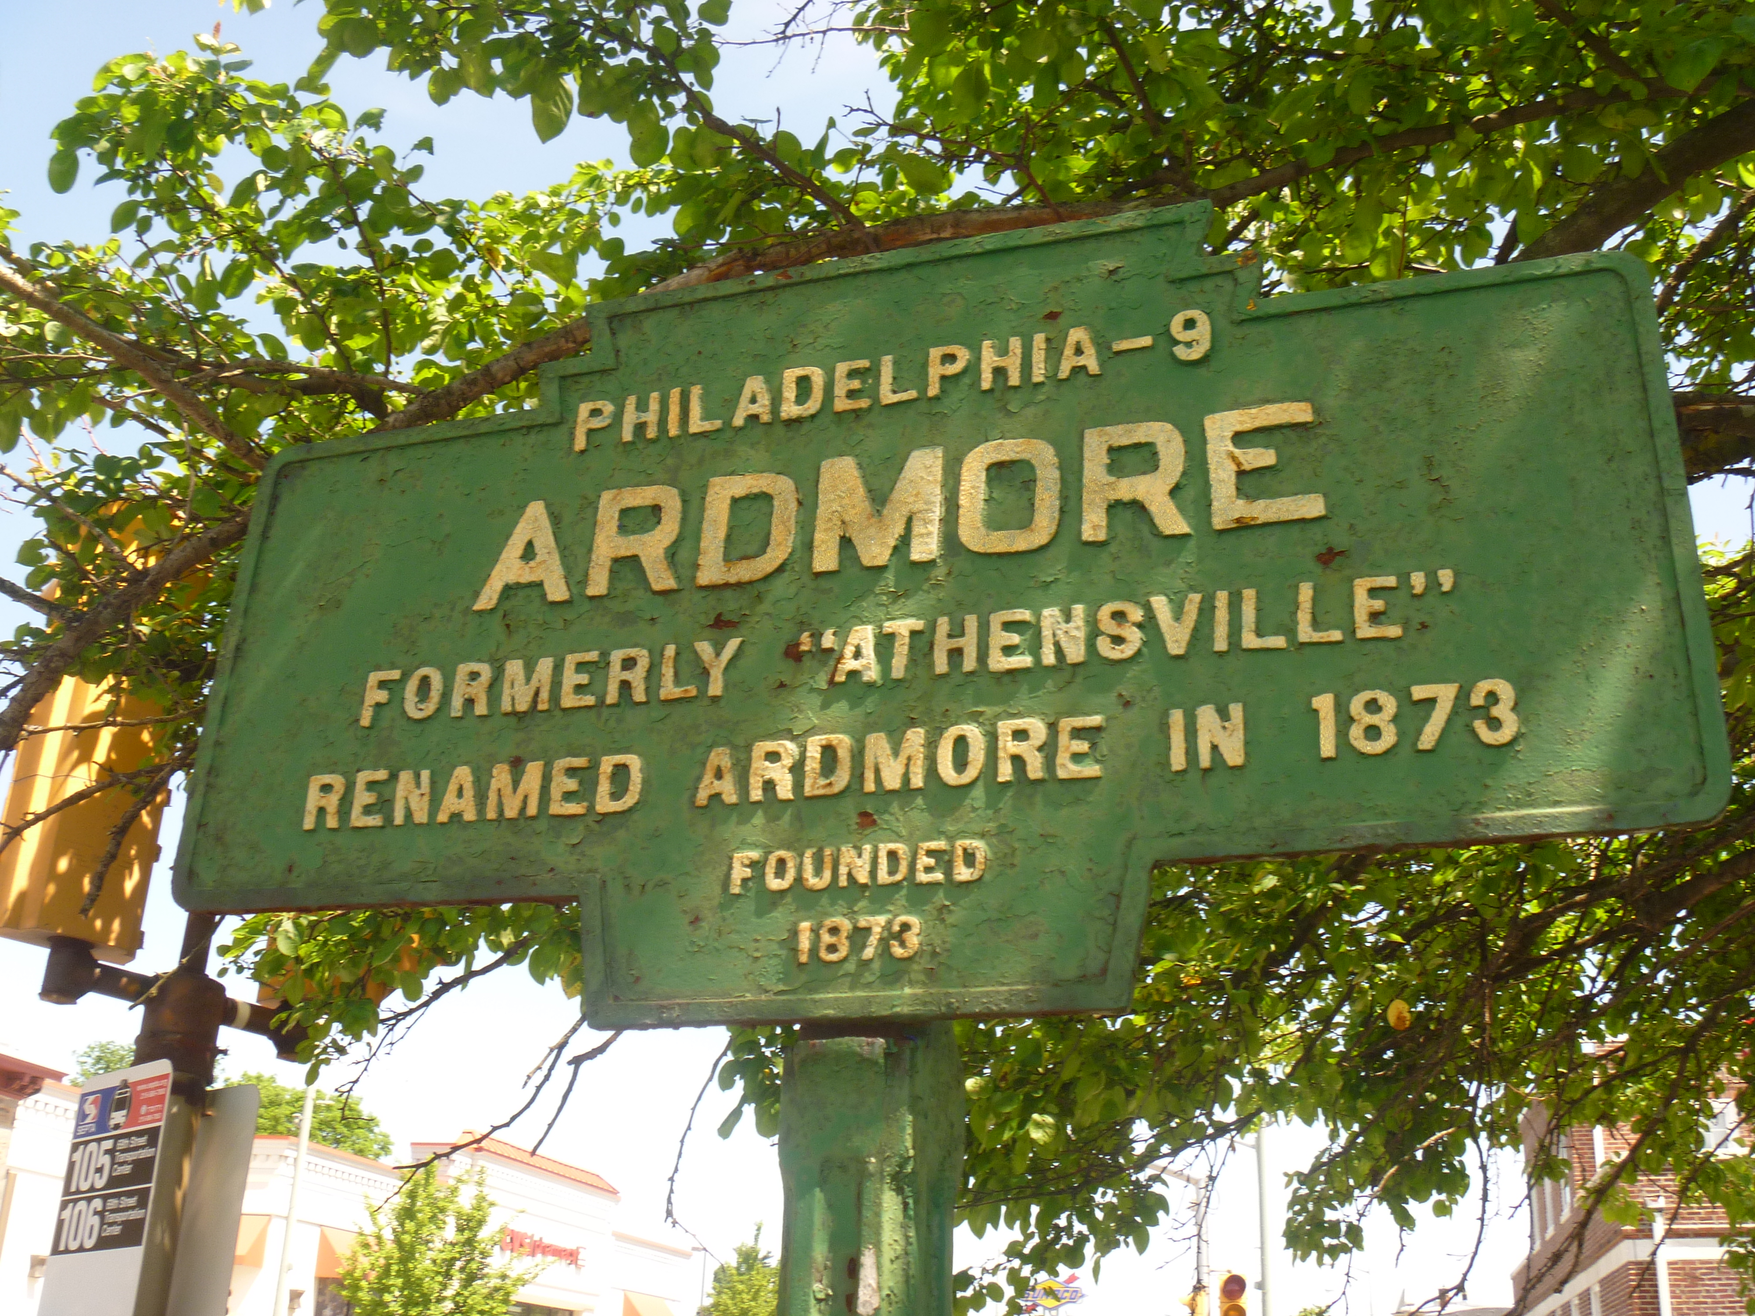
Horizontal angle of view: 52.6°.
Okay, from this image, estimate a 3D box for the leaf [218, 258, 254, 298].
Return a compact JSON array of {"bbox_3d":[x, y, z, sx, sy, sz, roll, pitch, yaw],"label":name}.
[{"bbox_3d":[-0.813,-0.482,2.250,0.037,0.063,0.012,31,-3,-23],"label":"leaf"}]

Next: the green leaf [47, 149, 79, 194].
[{"bbox_3d":[-1.056,-0.632,2.300,0.039,0.060,0.012,10,-10,-27],"label":"green leaf"}]

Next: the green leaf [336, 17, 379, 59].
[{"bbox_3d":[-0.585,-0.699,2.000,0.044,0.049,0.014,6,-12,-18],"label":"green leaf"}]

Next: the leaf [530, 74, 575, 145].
[{"bbox_3d":[-0.358,-0.603,1.950,0.045,0.076,0.014,10,-7,-13],"label":"leaf"}]

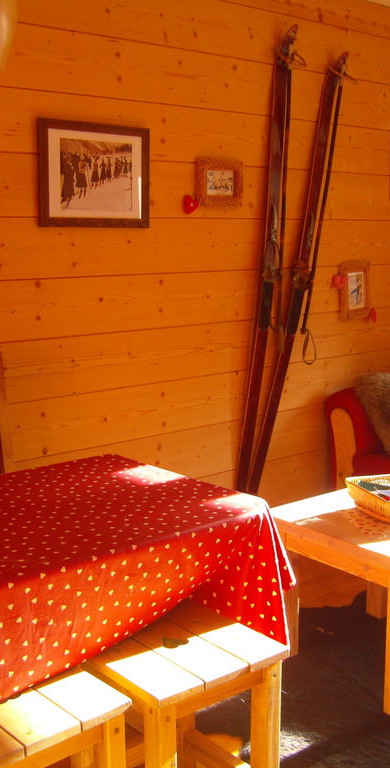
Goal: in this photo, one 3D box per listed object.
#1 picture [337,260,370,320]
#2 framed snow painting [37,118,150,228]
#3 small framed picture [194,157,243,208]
[{"bbox_3d":[0.714,-0.418,3.717,0.198,0.252,0.025,-8,11,-37],"label":"picture"},{"bbox_3d":[-0.344,-0.715,2.848,0.444,0.348,0.025,-8,11,-37],"label":"framed snow painting"},{"bbox_3d":[0.086,-0.768,3.177,0.237,0.174,0.025,-8,11,-37],"label":"small framed picture"}]

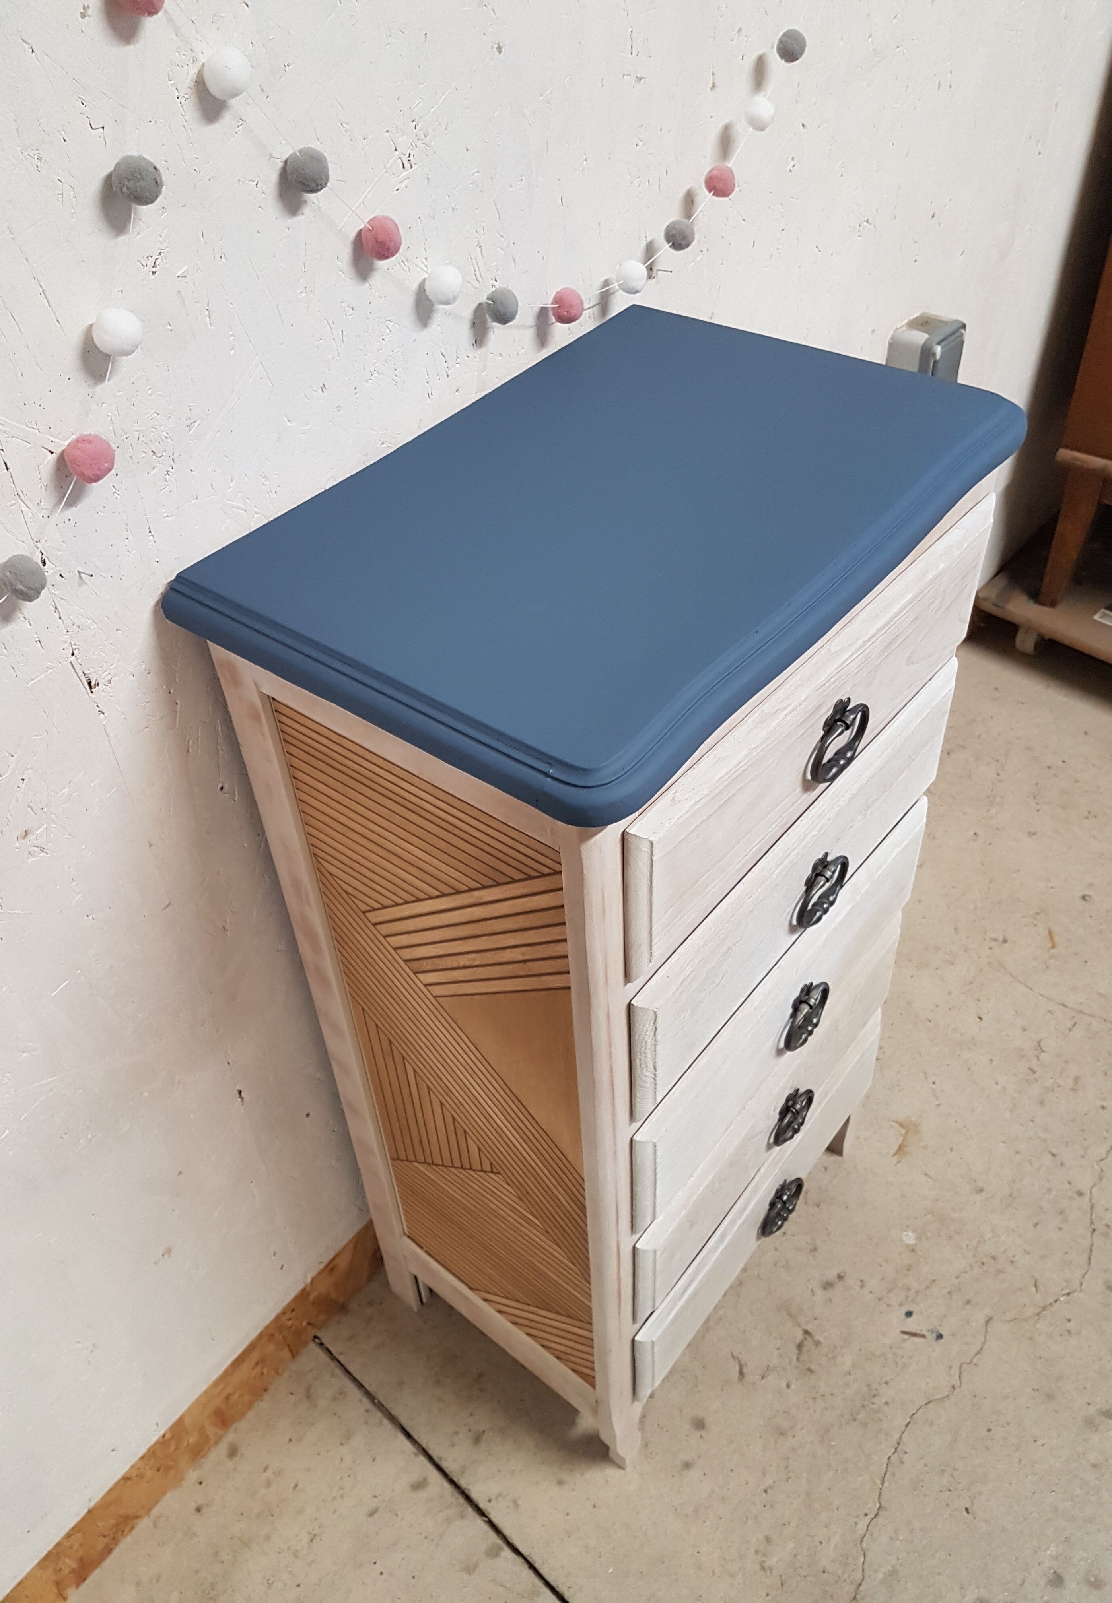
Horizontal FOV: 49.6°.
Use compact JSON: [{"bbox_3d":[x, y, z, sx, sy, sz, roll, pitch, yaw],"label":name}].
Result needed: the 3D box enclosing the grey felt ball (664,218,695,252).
[{"bbox_3d":[0.096,-0.436,0.927,0.023,0.023,0.023,-2,42,2],"label":"grey felt ball"}]

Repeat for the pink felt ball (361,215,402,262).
[{"bbox_3d":[-0.108,-0.349,0.746,0.025,0.025,0.025,-2,42,2],"label":"pink felt ball"}]

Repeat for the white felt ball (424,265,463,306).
[{"bbox_3d":[-0.071,-0.327,0.763,0.023,0.023,0.023,-2,42,2],"label":"white felt ball"}]

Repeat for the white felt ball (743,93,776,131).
[{"bbox_3d":[0.168,-0.568,0.994,0.025,0.025,0.025,-2,42,2],"label":"white felt ball"}]

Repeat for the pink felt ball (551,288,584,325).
[{"bbox_3d":[0.008,-0.353,0.859,0.024,0.024,0.024,-2,42,2],"label":"pink felt ball"}]

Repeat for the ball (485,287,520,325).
[{"bbox_3d":[-0.036,-0.333,0.810,0.023,0.023,0.023,-2,42,2],"label":"ball"}]

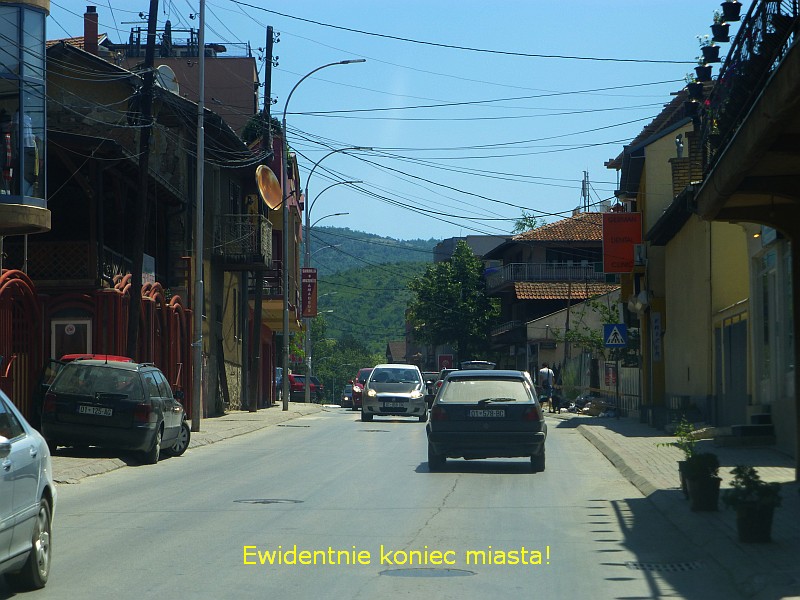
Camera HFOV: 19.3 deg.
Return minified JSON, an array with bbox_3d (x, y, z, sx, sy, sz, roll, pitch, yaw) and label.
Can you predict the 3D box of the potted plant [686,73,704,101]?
[{"bbox_3d":[3.129,-2.264,25.000,0.210,0.290,0.210,0,-2,0],"label":"potted plant"}]

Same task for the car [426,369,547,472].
[{"bbox_3d":[1.270,1.740,34.250,1.680,1.415,4.000,0,-2,2],"label":"car"}]

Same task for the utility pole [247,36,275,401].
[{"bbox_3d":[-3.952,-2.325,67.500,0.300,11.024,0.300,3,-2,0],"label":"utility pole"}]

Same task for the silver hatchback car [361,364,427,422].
[{"bbox_3d":[-0.117,2.500,63.780,1.690,1.490,4.030,0,-2,1],"label":"silver hatchback car"}]

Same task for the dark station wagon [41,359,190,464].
[{"bbox_3d":[-4.410,1.737,37.422,1.750,1.480,4.670,4,0,3],"label":"dark station wagon"}]

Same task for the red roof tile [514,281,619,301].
[{"bbox_3d":[8.292,-0.453,116.000,5.500,0.950,1.500,0,-1,-2],"label":"red roof tile"}]

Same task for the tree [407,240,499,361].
[{"bbox_3d":[2.450,0.890,110.000,4.300,7.300,4.300,0,-2,0],"label":"tree"}]

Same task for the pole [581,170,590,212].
[{"bbox_3d":[11.800,-6.740,150.000,0.600,3.000,0.500,0,-2,0],"label":"pole"}]

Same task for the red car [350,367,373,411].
[{"bbox_3d":[-0.720,2.970,79.500,1.700,1.470,4.000,0,-2,-1],"label":"red car"}]

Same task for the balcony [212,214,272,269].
[{"bbox_3d":[-4.200,-1.510,63.000,1.320,1.250,4.200,0,-2,1],"label":"balcony"}]

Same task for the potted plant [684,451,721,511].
[{"bbox_3d":[2.957,1.766,23.000,0.350,0.580,0.350,0,-2,0],"label":"potted plant"}]

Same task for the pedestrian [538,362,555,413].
[{"bbox_3d":[4.717,2.821,76.000,0.550,1.610,0.420,0,-2,0],"label":"pedestrian"}]

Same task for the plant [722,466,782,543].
[{"bbox_3d":[2.781,1.614,18.600,0.460,0.600,0.460,0,-2,0],"label":"plant"}]

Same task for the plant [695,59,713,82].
[{"bbox_3d":[3.140,-2.376,24.400,0.186,0.250,0.186,0,-2,0],"label":"plant"}]

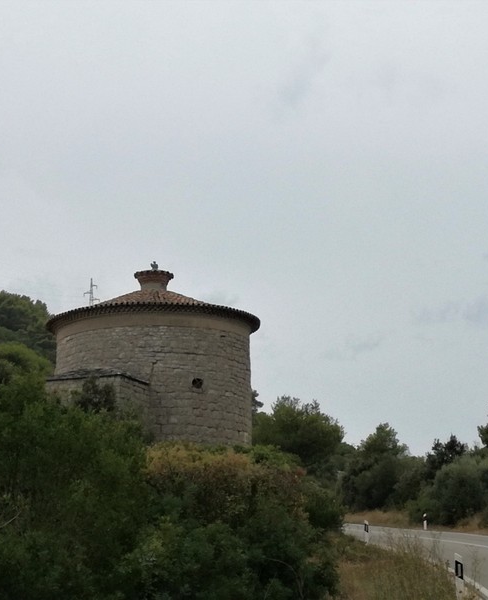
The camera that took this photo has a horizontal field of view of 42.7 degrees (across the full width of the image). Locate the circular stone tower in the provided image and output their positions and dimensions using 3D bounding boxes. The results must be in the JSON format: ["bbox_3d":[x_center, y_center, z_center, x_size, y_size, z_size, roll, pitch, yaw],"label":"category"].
[{"bbox_3d":[-4.105,2.658,28.284,9.600,9.090,9.600,-1,-17,0],"label":"circular stone tower"}]

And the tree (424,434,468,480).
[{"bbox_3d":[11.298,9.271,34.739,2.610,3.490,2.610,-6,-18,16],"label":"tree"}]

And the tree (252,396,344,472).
[{"bbox_3d":[3.083,8.208,36.685,5.640,5.060,5.640,-2,-17,4],"label":"tree"}]

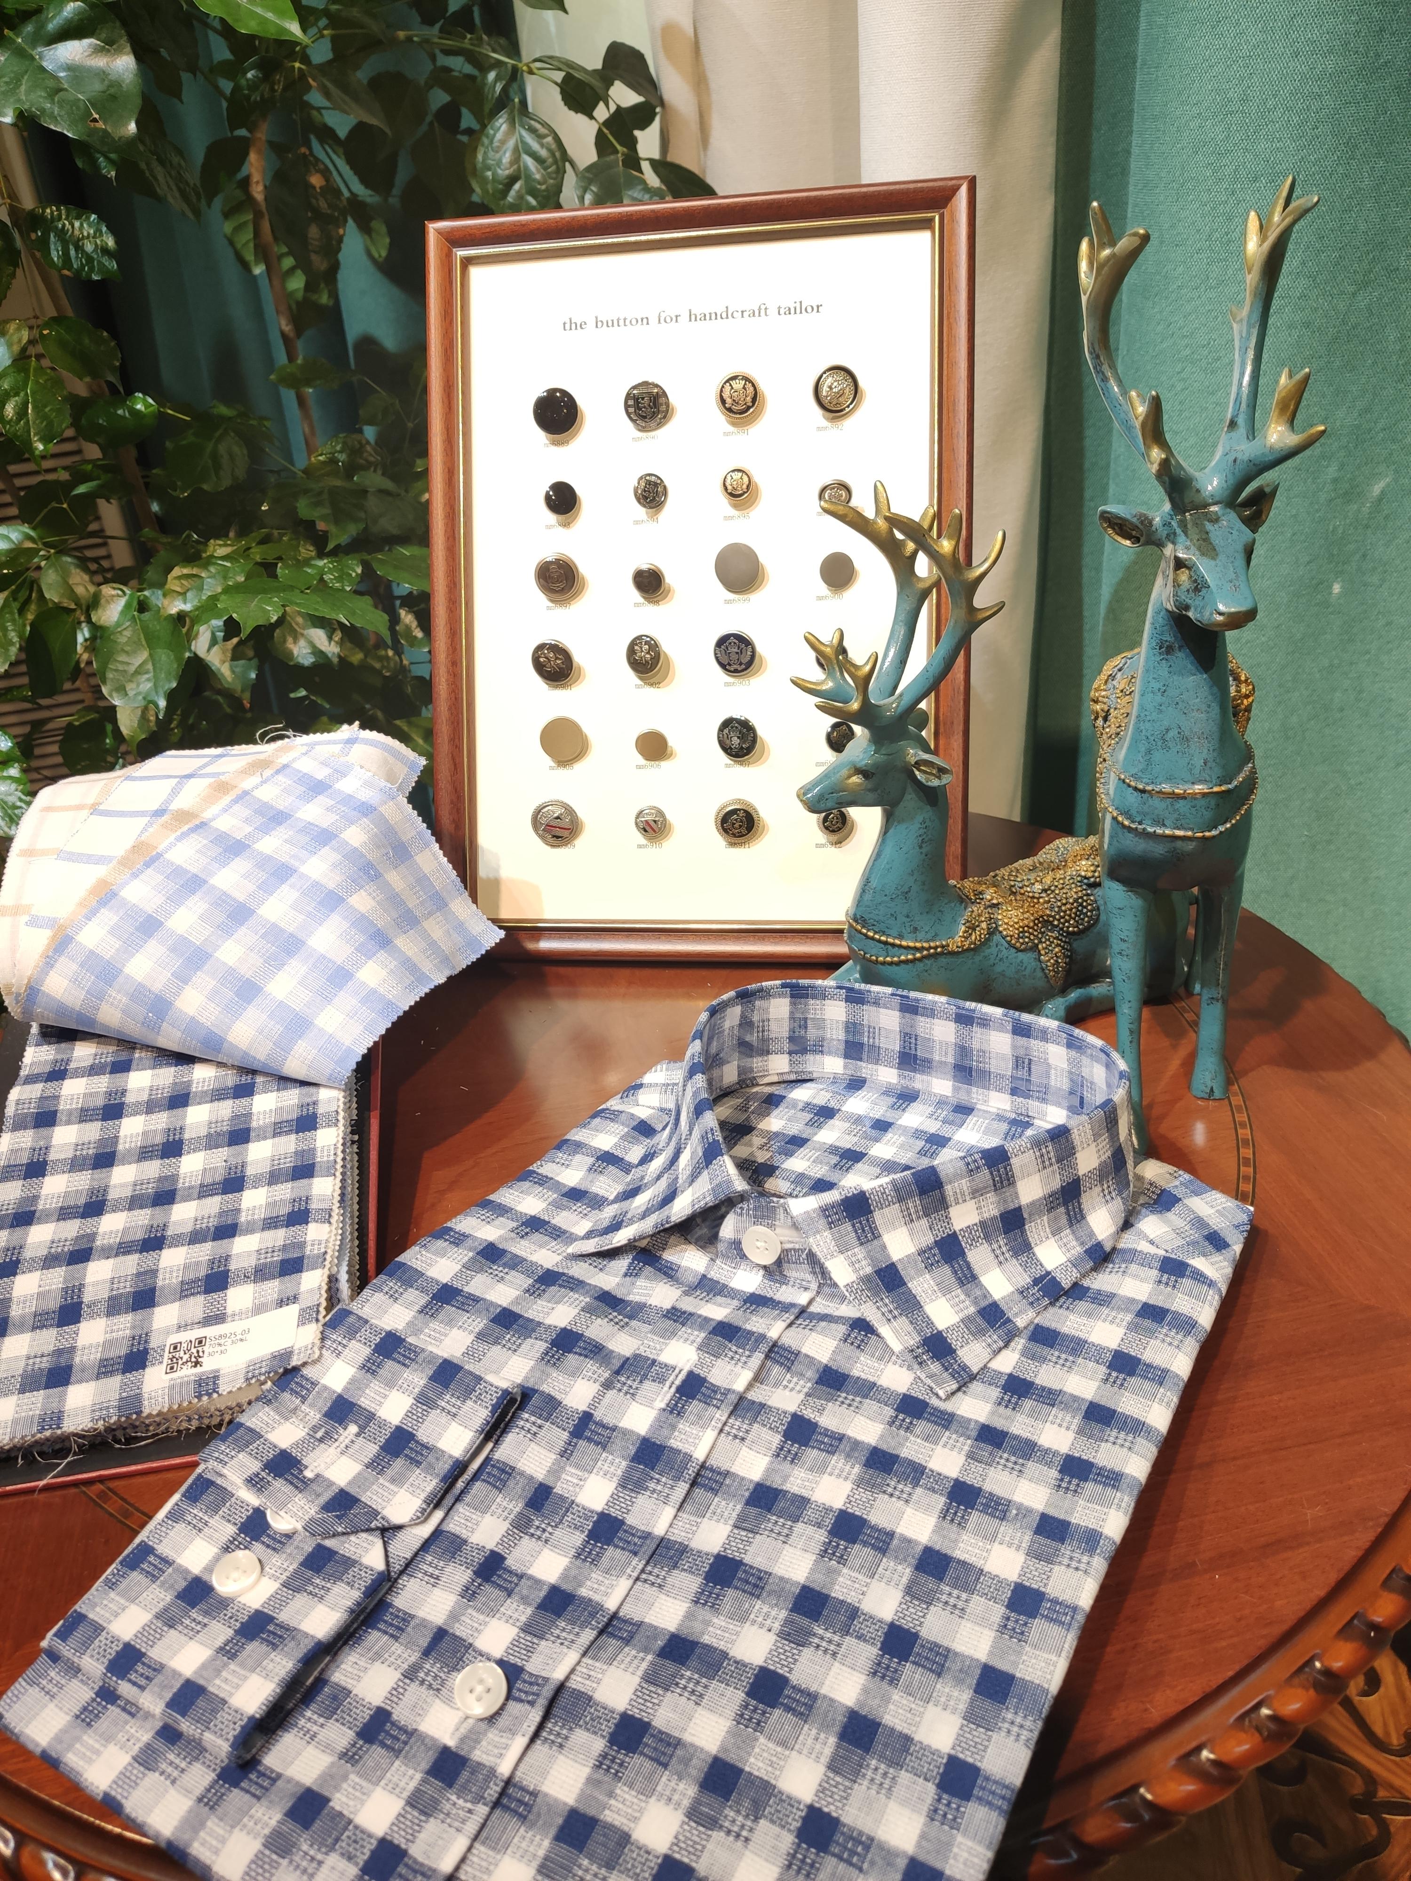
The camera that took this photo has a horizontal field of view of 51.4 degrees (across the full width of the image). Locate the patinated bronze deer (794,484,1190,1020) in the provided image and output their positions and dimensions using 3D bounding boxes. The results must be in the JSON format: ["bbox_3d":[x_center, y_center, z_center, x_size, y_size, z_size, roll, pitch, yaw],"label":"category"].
[{"bbox_3d":[0.116,-0.072,0.569,0.166,0.212,0.066,-9,29,-7],"label":"patinated bronze deer"}]

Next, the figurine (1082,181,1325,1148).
[{"bbox_3d":[0.154,-0.087,0.496,0.072,0.303,0.140,1,29,11],"label":"figurine"}]

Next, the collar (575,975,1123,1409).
[{"bbox_3d":[0.054,0.069,0.464,0.162,0.050,0.157,10,32,25],"label":"collar"}]

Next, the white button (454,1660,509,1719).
[{"bbox_3d":[-0.050,0.167,0.326,0.012,0.003,0.012,-2,29,1],"label":"white button"}]

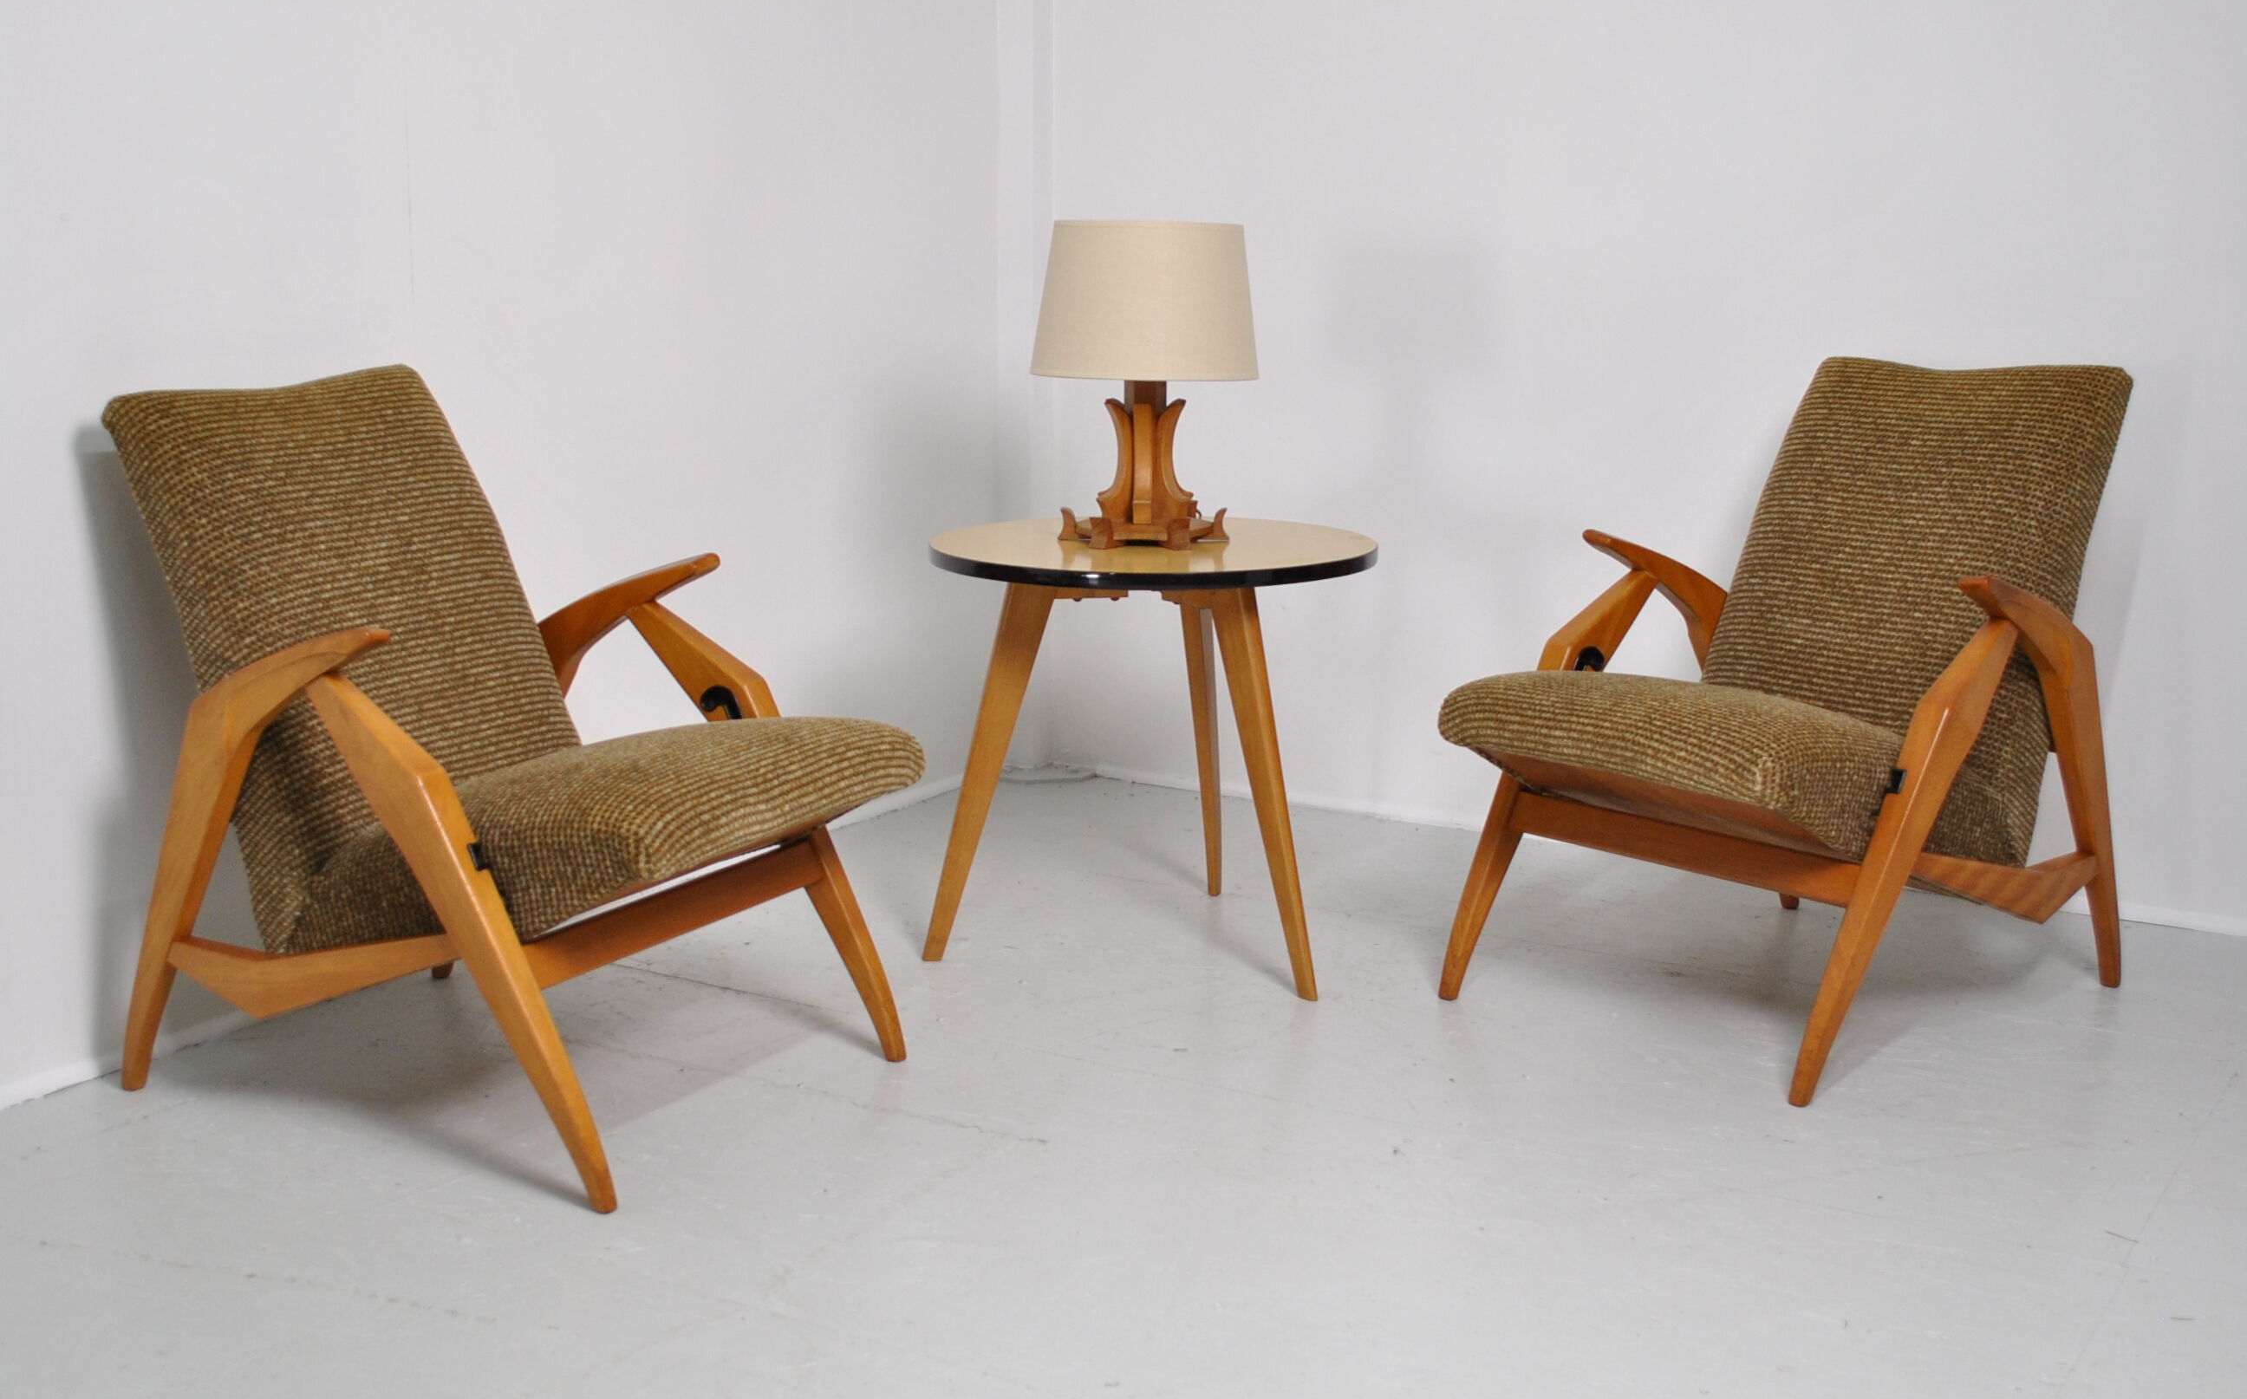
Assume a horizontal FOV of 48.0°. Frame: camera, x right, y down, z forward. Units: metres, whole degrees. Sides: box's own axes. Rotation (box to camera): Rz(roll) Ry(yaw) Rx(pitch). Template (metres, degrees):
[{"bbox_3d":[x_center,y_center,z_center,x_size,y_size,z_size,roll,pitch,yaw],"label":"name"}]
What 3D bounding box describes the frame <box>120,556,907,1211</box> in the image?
[{"bbox_3d":[-0.736,0.157,3.019,0.775,0.612,0.597,6,12,29],"label":"frame"}]

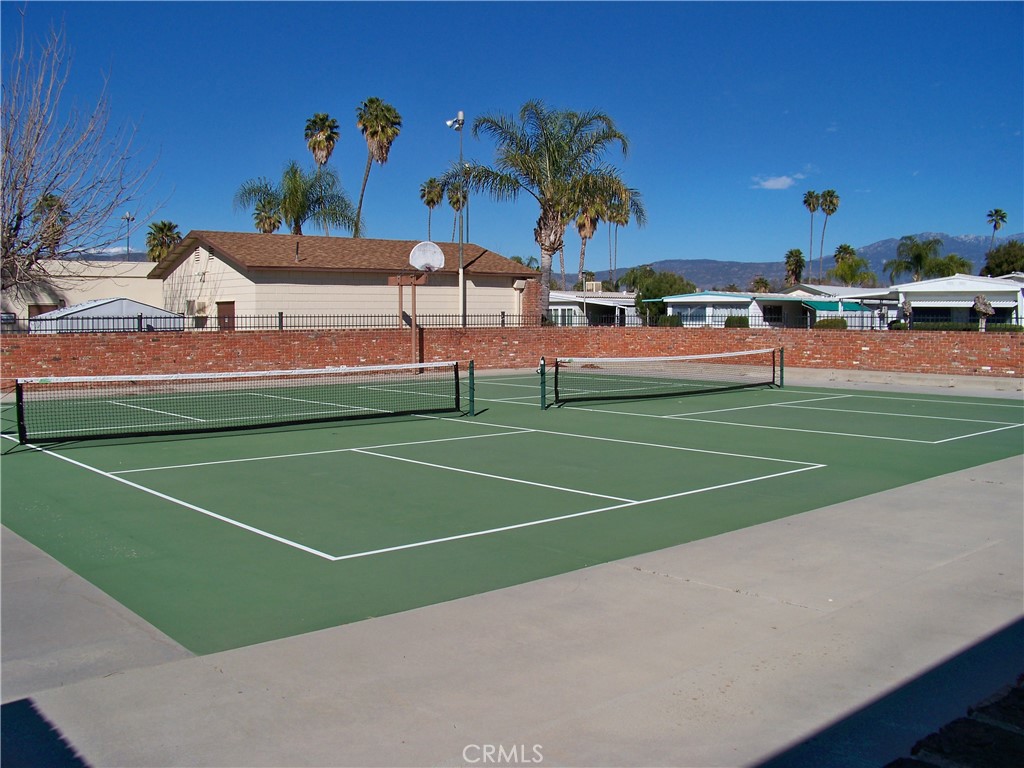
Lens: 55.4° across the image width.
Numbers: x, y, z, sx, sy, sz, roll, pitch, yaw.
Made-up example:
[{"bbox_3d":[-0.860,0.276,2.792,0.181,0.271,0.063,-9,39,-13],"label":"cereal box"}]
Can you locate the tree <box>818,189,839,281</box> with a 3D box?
[{"bbox_3d":[44.850,-17.732,139.107,2.840,20.030,2.800,1,4,18],"label":"tree"}]

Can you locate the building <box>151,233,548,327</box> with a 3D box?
[{"bbox_3d":[-5.274,-2.632,31.392,10.576,4.151,7.048,-4,5,-42],"label":"building"}]

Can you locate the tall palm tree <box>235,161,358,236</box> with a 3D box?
[{"bbox_3d":[-11.999,-7.283,54.634,6.900,10.310,6.800,-1,4,-12],"label":"tall palm tree"}]

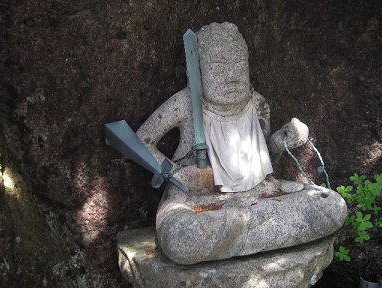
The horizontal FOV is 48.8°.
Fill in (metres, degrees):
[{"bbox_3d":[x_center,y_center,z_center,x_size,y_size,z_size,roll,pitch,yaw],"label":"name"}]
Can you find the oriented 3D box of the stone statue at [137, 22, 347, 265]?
[{"bbox_3d":[0.178,-0.051,1.589,0.756,0.799,0.451,-7,12,-22],"label":"stone statue"}]

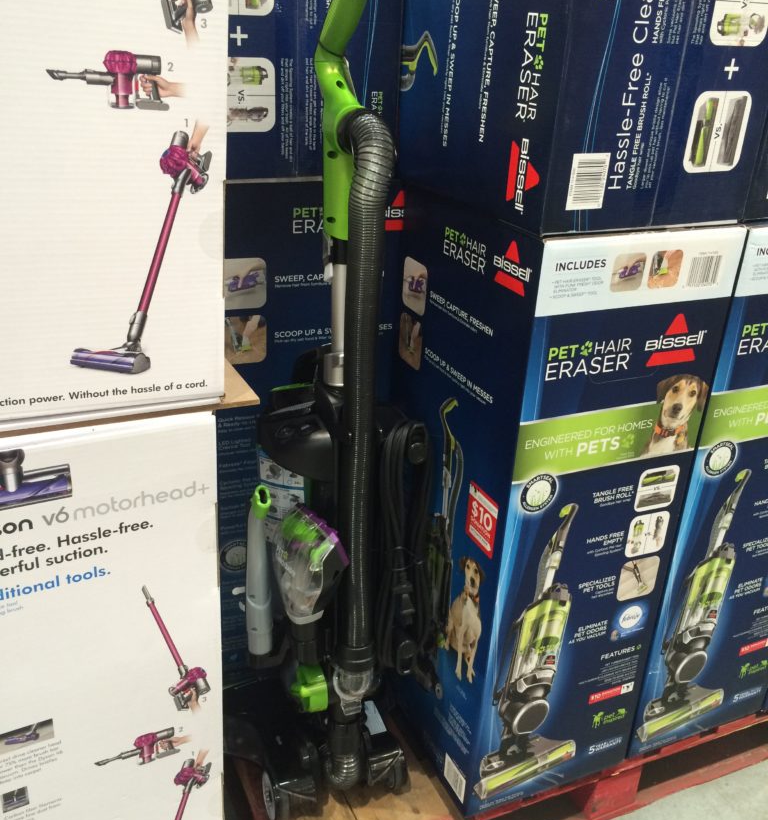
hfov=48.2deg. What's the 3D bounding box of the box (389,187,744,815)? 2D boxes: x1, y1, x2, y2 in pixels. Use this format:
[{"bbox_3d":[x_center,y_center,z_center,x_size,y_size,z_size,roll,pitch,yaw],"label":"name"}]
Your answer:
[{"bbox_3d":[0.217,0.131,1.319,0.305,0.888,0.333,-8,27,-24],"label":"box"}]

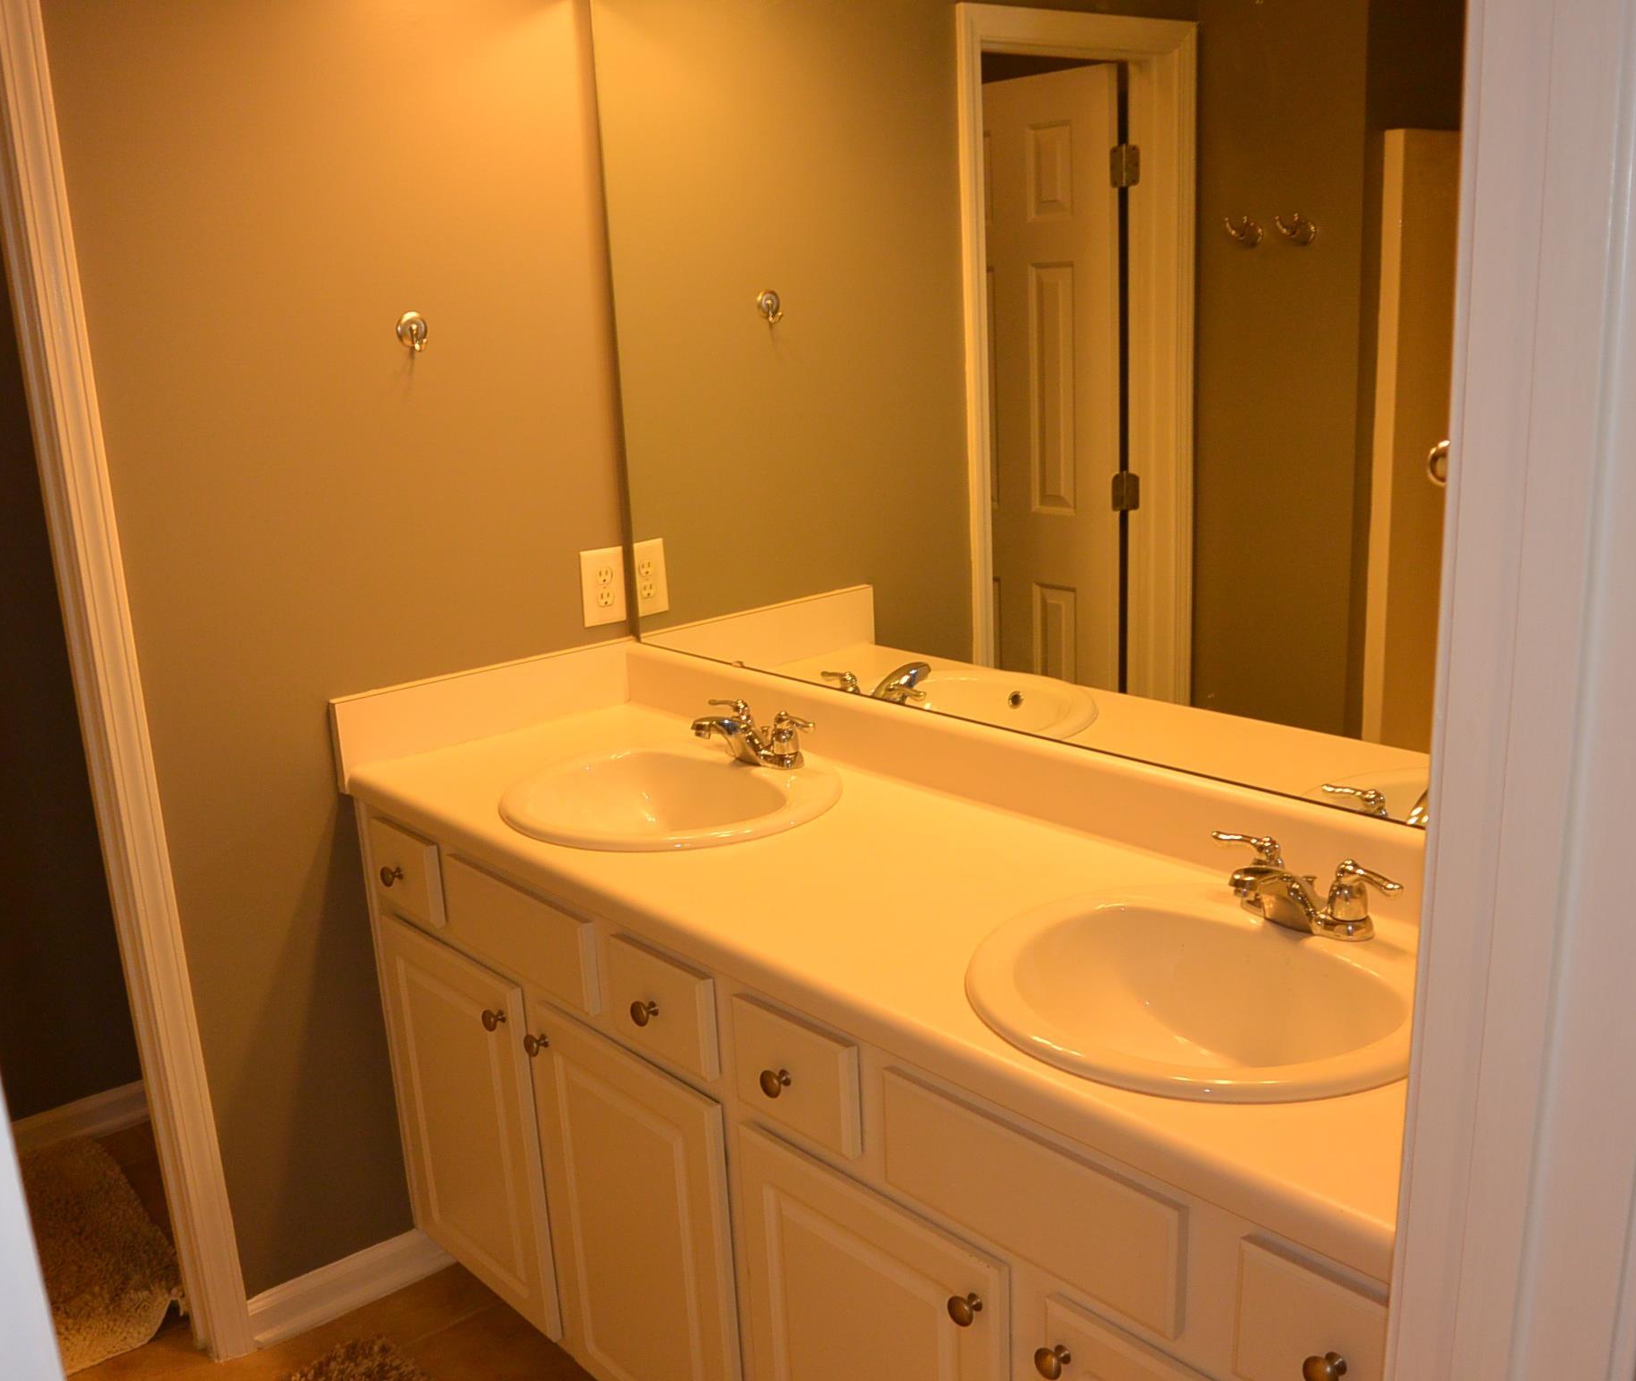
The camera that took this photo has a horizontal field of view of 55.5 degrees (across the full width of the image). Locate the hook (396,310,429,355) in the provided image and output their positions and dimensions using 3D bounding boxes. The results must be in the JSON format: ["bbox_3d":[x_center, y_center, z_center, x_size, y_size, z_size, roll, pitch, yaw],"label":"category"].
[{"bbox_3d":[-0.594,-0.533,2.300,0.051,0.061,0.045,-15,18,-39],"label":"hook"}]

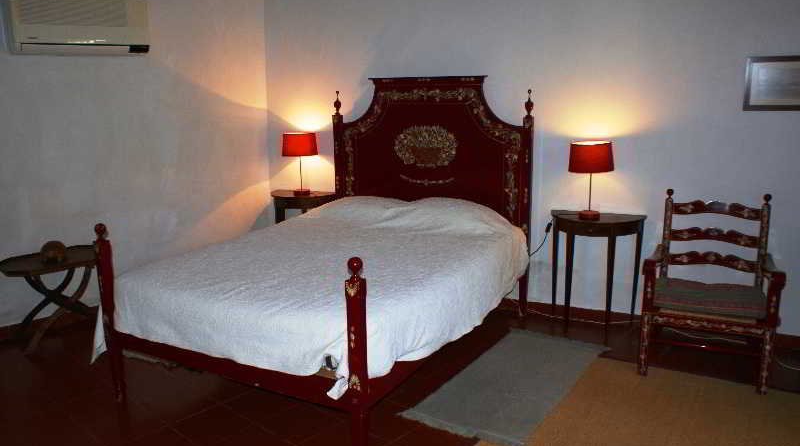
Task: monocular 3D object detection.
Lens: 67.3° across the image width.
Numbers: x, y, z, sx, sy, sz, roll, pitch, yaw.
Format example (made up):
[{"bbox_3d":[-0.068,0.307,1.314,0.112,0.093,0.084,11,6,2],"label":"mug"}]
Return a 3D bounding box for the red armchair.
[{"bbox_3d":[1.728,0.344,3.329,0.650,0.965,0.590,5,13,25],"label":"red armchair"}]

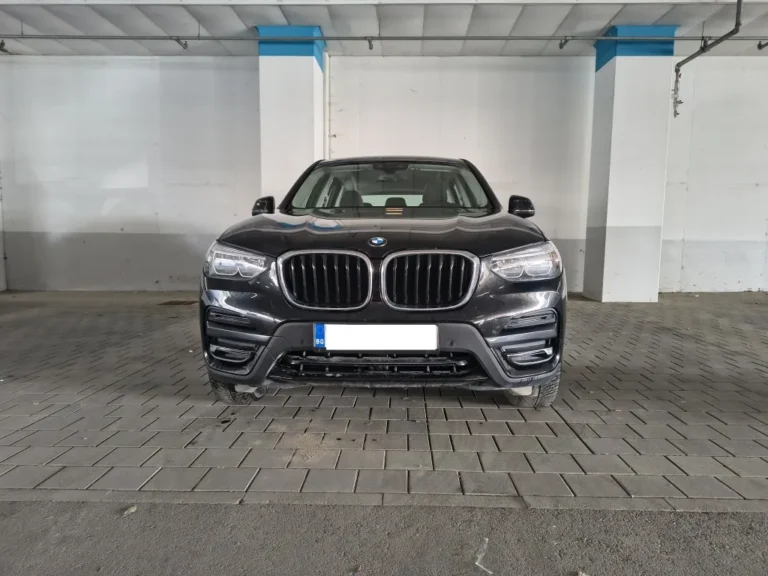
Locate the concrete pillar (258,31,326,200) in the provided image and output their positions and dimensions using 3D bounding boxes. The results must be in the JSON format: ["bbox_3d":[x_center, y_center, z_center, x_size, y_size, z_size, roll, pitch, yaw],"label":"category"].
[{"bbox_3d":[-1.386,-1.791,8.204,0.800,3.920,0.800,0,5,2],"label":"concrete pillar"}]

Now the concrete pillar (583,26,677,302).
[{"bbox_3d":[3.637,-1.762,7.999,0.800,3.900,0.800,0,5,2],"label":"concrete pillar"}]

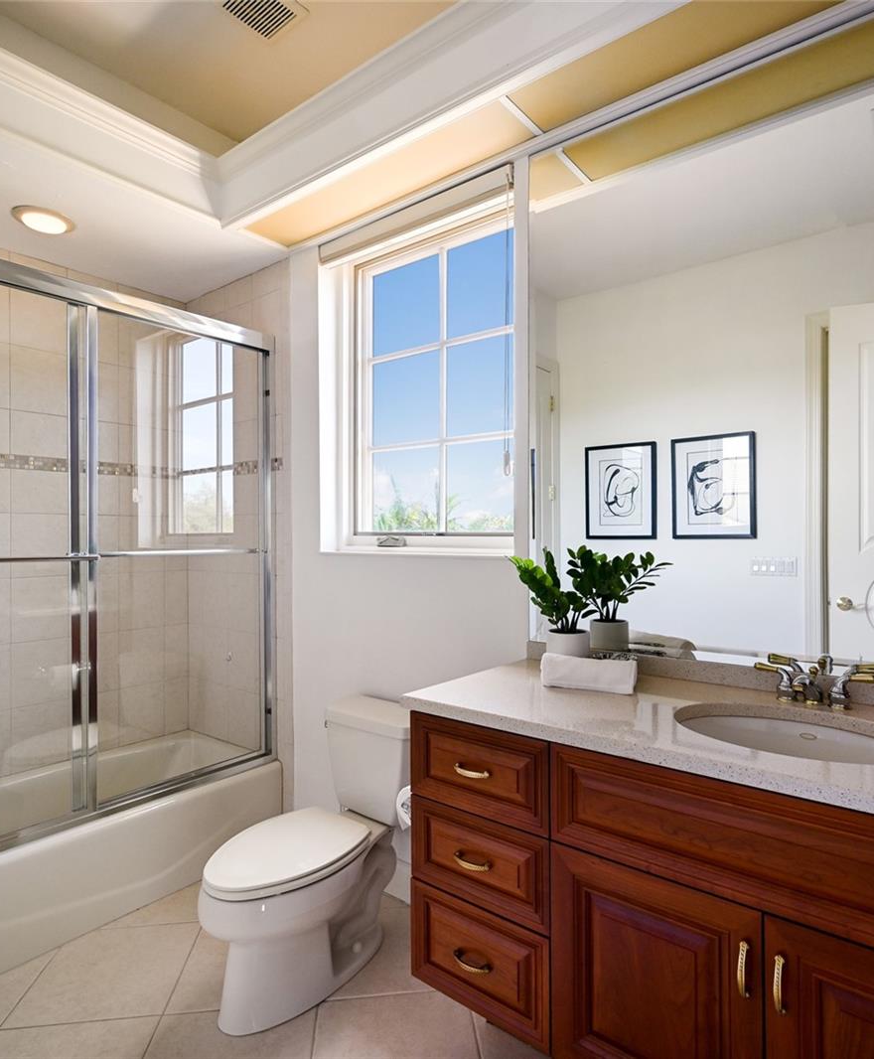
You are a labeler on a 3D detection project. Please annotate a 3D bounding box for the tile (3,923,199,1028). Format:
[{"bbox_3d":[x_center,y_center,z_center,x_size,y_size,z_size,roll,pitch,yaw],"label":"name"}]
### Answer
[{"bbox_3d":[-0.982,1.337,1.862,0.424,0.010,0.424,0,0,-8],"label":"tile"}]

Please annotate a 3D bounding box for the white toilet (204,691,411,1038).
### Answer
[{"bbox_3d":[-0.353,0.977,1.889,0.385,0.710,0.772,0,0,38],"label":"white toilet"}]

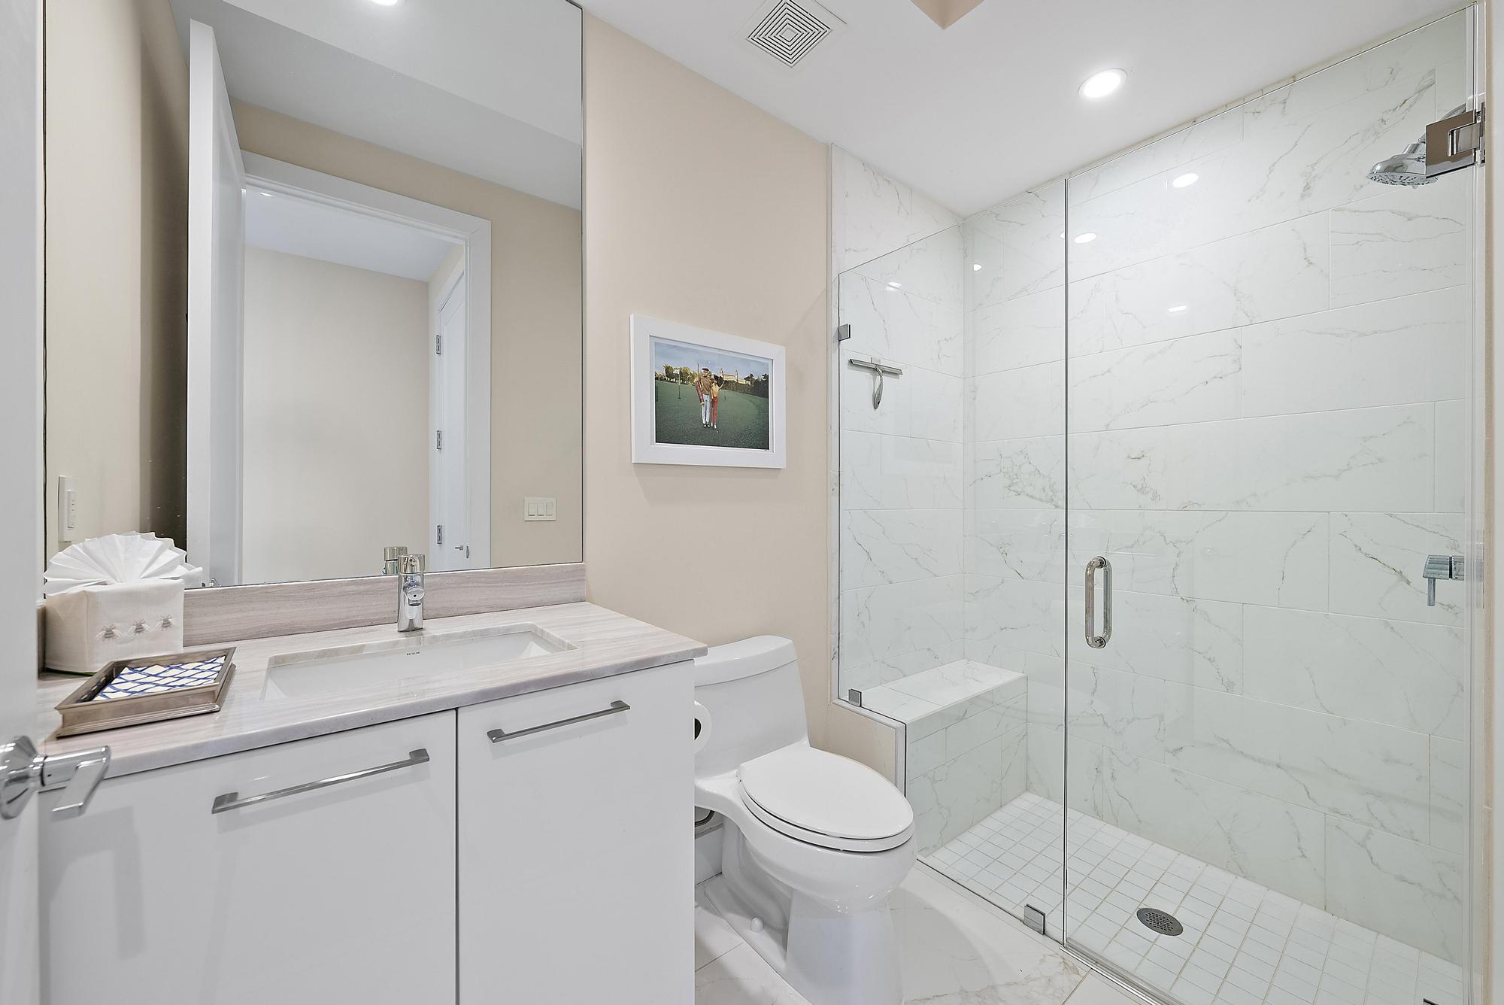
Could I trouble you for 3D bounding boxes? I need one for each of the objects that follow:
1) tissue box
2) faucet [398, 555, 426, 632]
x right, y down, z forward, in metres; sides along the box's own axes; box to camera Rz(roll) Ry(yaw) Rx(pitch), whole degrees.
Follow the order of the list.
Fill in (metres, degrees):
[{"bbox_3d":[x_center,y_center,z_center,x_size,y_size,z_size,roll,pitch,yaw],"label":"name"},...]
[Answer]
[{"bbox_3d":[-0.991,0.190,0.850,0.097,0.122,0.109,0,0,16],"label":"tissue box"},{"bbox_3d":[-0.647,0.178,1.038,0.049,0.150,0.140,0,0,-37],"label":"faucet"}]

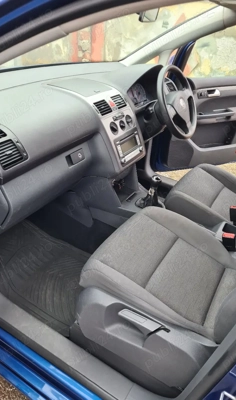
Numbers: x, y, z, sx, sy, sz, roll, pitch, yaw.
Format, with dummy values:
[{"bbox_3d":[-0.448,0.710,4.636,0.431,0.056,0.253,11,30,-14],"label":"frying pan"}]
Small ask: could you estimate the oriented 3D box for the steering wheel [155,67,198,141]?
[{"bbox_3d":[0.296,-0.492,1.535,0.100,0.378,0.378,-8,24,39],"label":"steering wheel"}]

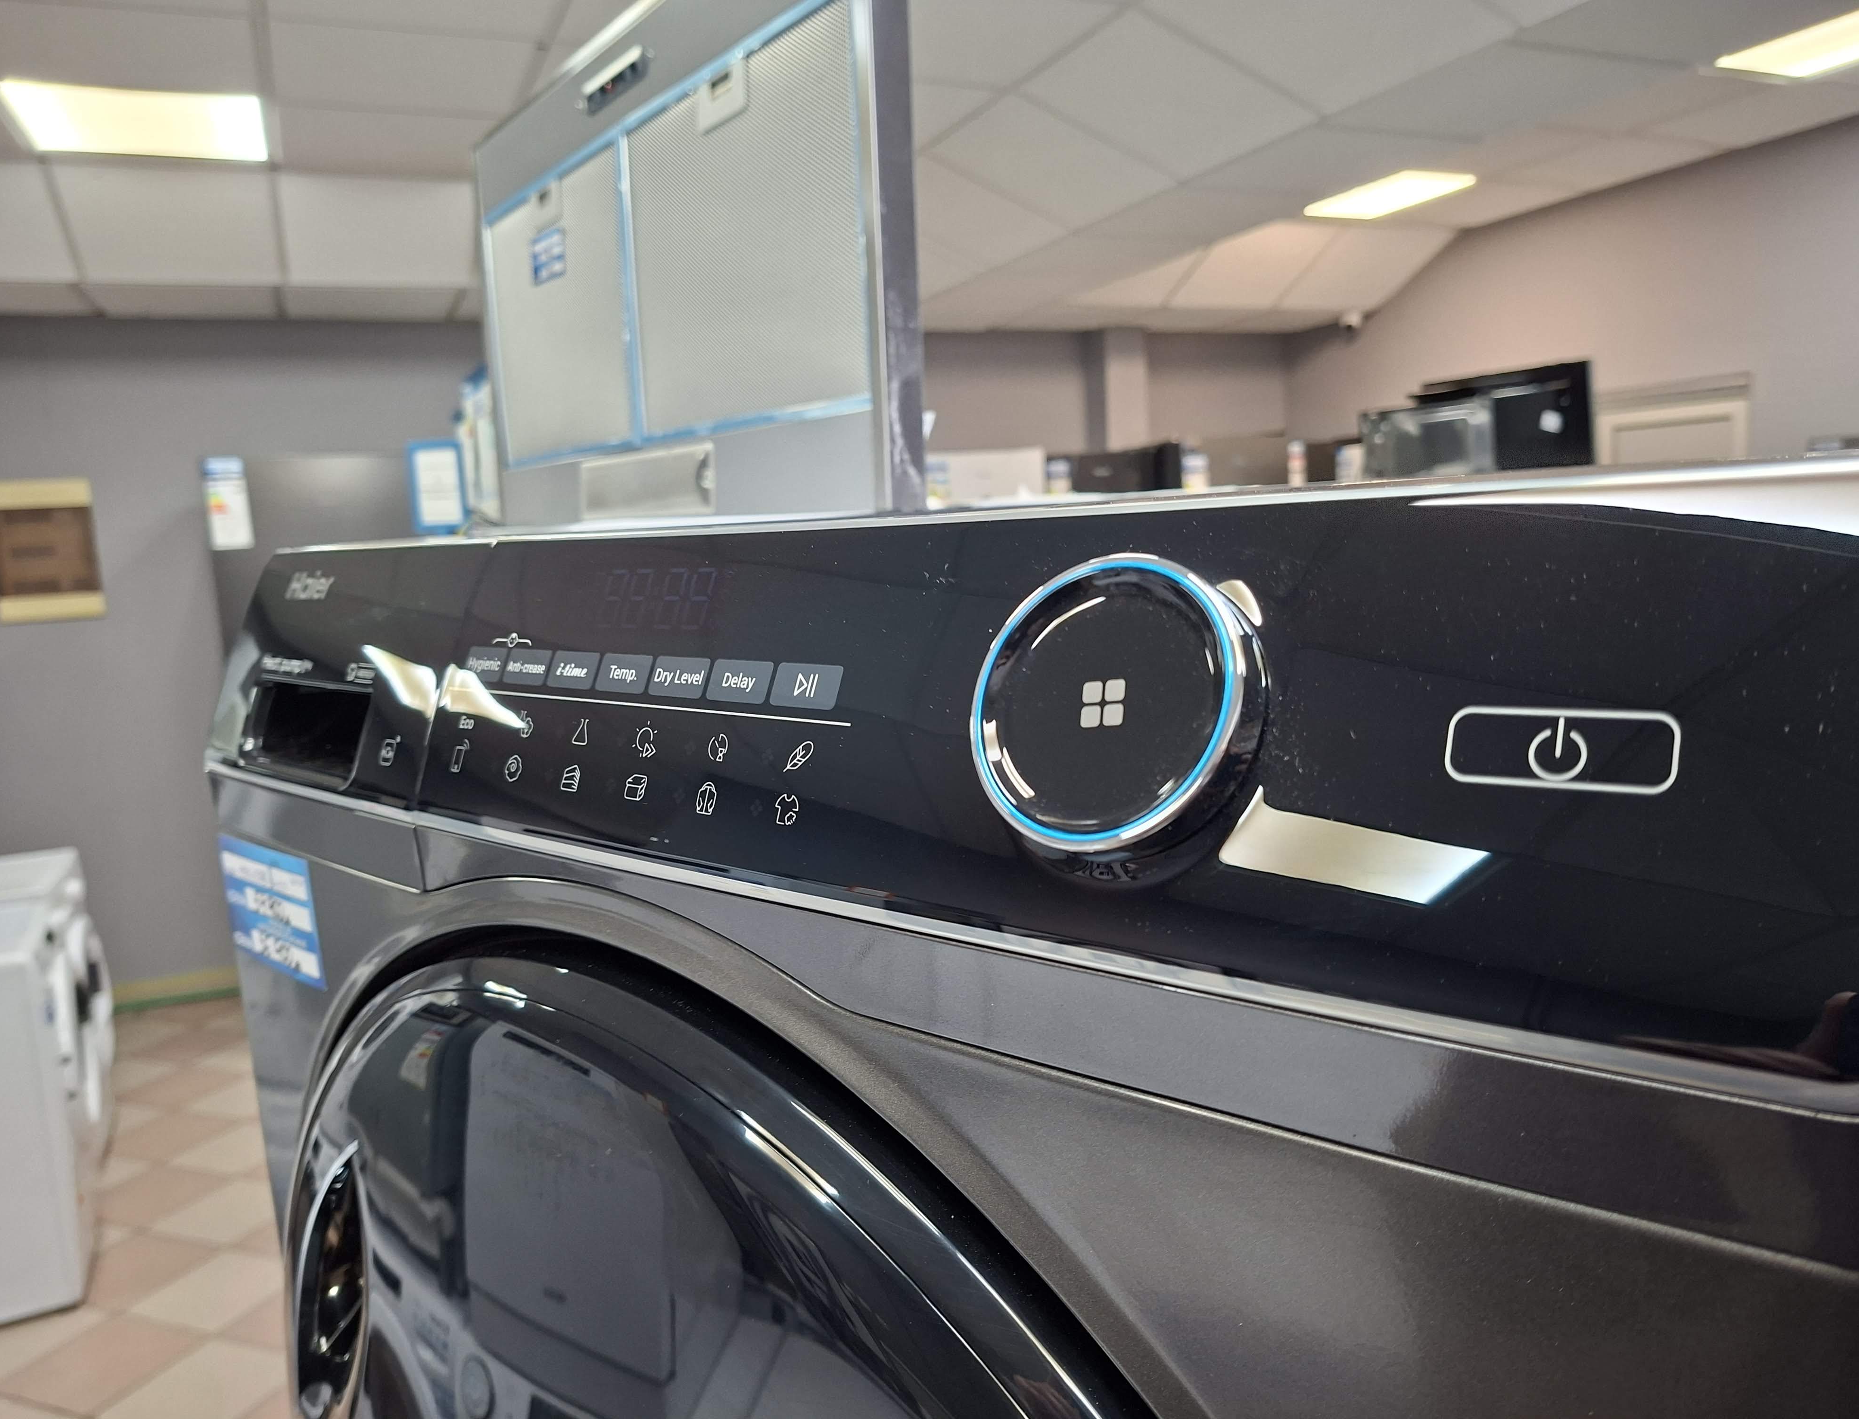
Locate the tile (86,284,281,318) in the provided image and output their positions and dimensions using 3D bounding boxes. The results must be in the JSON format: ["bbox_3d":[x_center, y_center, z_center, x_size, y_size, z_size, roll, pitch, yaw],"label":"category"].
[{"bbox_3d":[-2.652,-1.467,4.510,0.595,0.020,0.595,-8,9,-25],"label":"tile"}]

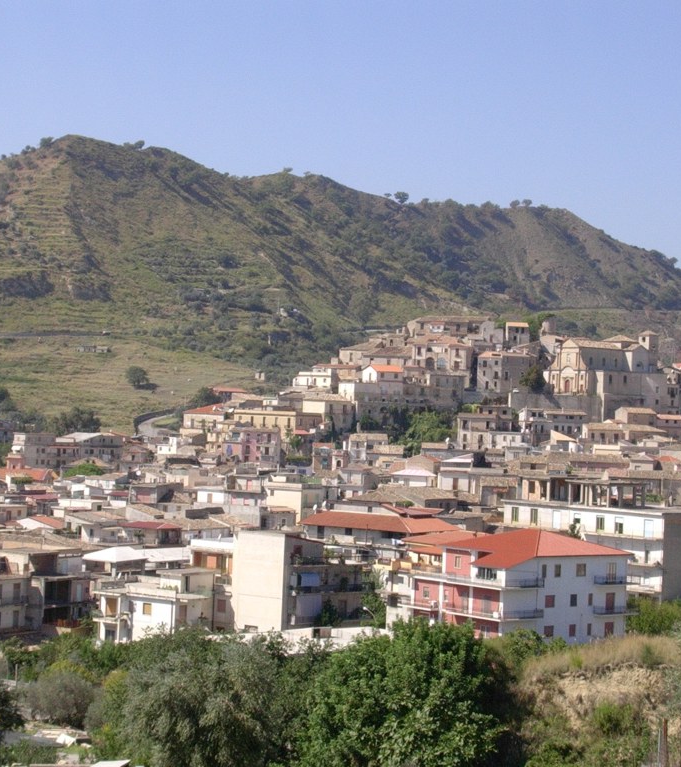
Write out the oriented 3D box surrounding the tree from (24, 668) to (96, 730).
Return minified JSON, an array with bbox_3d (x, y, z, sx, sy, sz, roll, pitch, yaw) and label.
[{"bbox_3d":[-21.210,23.650,140.000,5.570,4.730,5.570,2,-1,0],"label":"tree"}]

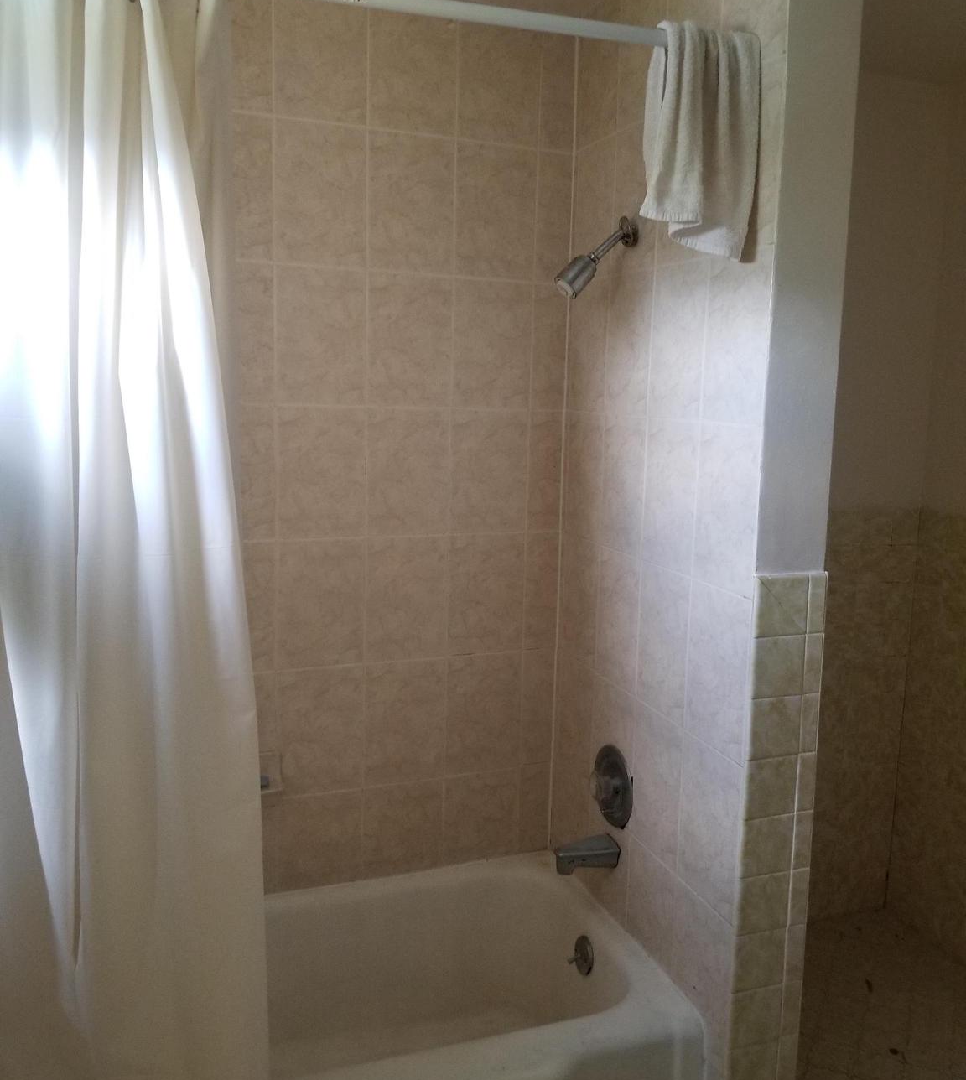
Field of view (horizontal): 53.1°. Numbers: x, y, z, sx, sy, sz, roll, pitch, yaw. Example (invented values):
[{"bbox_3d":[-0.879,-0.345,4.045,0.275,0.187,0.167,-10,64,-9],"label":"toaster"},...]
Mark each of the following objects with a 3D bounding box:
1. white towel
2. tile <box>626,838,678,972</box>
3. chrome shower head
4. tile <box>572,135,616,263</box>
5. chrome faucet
[{"bbox_3d":[0.360,-0.662,1.625,0.175,0.350,0.085,-2,9,-23],"label":"white towel"},{"bbox_3d":[0.358,0.771,2.046,0.010,0.235,0.200,-1,8,-20],"label":"tile"},{"bbox_3d":[0.236,-0.598,2.038,0.160,0.155,0.062,-1,8,-20],"label":"chrome shower head"},{"bbox_3d":[0.254,-0.752,2.228,0.010,0.300,0.208,-1,8,-20],"label":"tile"},{"bbox_3d":[0.232,0.708,2.175,0.138,0.070,0.062,-1,8,-20],"label":"chrome faucet"}]

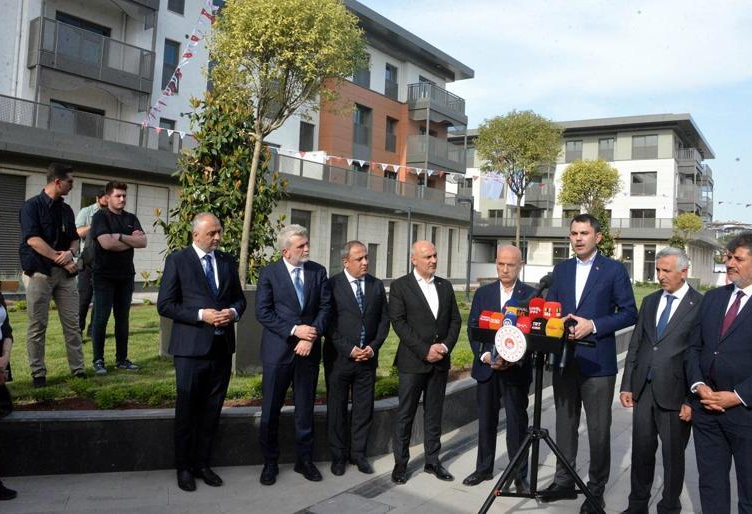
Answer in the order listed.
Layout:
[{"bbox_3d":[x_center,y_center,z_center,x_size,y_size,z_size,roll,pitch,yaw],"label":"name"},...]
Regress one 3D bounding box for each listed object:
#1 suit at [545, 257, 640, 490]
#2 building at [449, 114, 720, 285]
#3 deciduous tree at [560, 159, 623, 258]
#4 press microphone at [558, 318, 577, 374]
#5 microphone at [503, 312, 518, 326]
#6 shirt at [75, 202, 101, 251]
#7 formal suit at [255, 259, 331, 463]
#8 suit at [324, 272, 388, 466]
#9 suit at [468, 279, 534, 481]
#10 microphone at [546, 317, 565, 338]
[{"bbox_3d":[1.385,0.755,3.850,0.560,1.560,0.380,2,0,42],"label":"suit"},{"bbox_3d":[20.800,-4.700,62.200,24.500,13.600,22.500,2,0,36],"label":"building"},{"bbox_3d":[5.858,-1.081,16.400,1.700,3.250,1.700,2,-1,37],"label":"deciduous tree"},{"bbox_3d":[1.144,0.535,3.580,0.075,0.310,0.085,8,-6,24],"label":"press microphone"},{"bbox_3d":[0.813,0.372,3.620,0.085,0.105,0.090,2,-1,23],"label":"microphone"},{"bbox_3d":[-3.342,-0.326,7.100,0.500,0.660,0.320,2,0,-45],"label":"shirt"},{"bbox_3d":[-0.571,0.724,4.150,0.540,1.430,0.360,2,-1,-25],"label":"formal suit"},{"bbox_3d":[-0.136,0.779,4.300,0.500,1.350,0.340,2,0,-25],"label":"suit"},{"bbox_3d":[0.883,0.855,4.180,0.520,1.430,0.360,2,-1,14],"label":"suit"},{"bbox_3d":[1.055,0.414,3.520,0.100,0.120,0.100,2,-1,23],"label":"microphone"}]

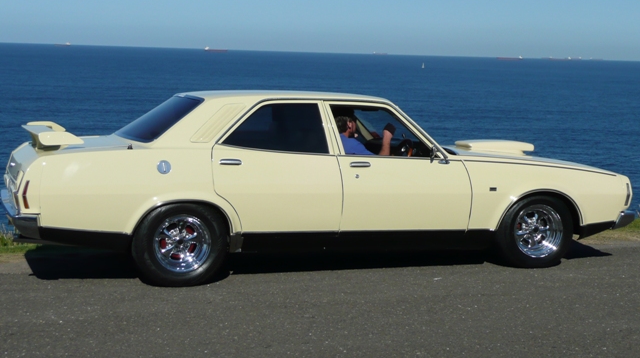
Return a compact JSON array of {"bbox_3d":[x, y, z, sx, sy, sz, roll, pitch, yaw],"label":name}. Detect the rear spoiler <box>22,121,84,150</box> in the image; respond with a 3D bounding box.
[{"bbox_3d":[-2.007,-0.326,8.594,0.340,0.150,1.360,0,7,-18],"label":"rear spoiler"}]

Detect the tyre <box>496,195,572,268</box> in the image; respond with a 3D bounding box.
[{"bbox_3d":[1.685,0.398,9.044,0.590,0.590,0.215,0,7,-18],"label":"tyre"}]

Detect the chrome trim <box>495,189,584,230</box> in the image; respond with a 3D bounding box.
[{"bbox_3d":[1.714,0.228,8.906,0.800,0.320,0.050,0,7,-18],"label":"chrome trim"}]

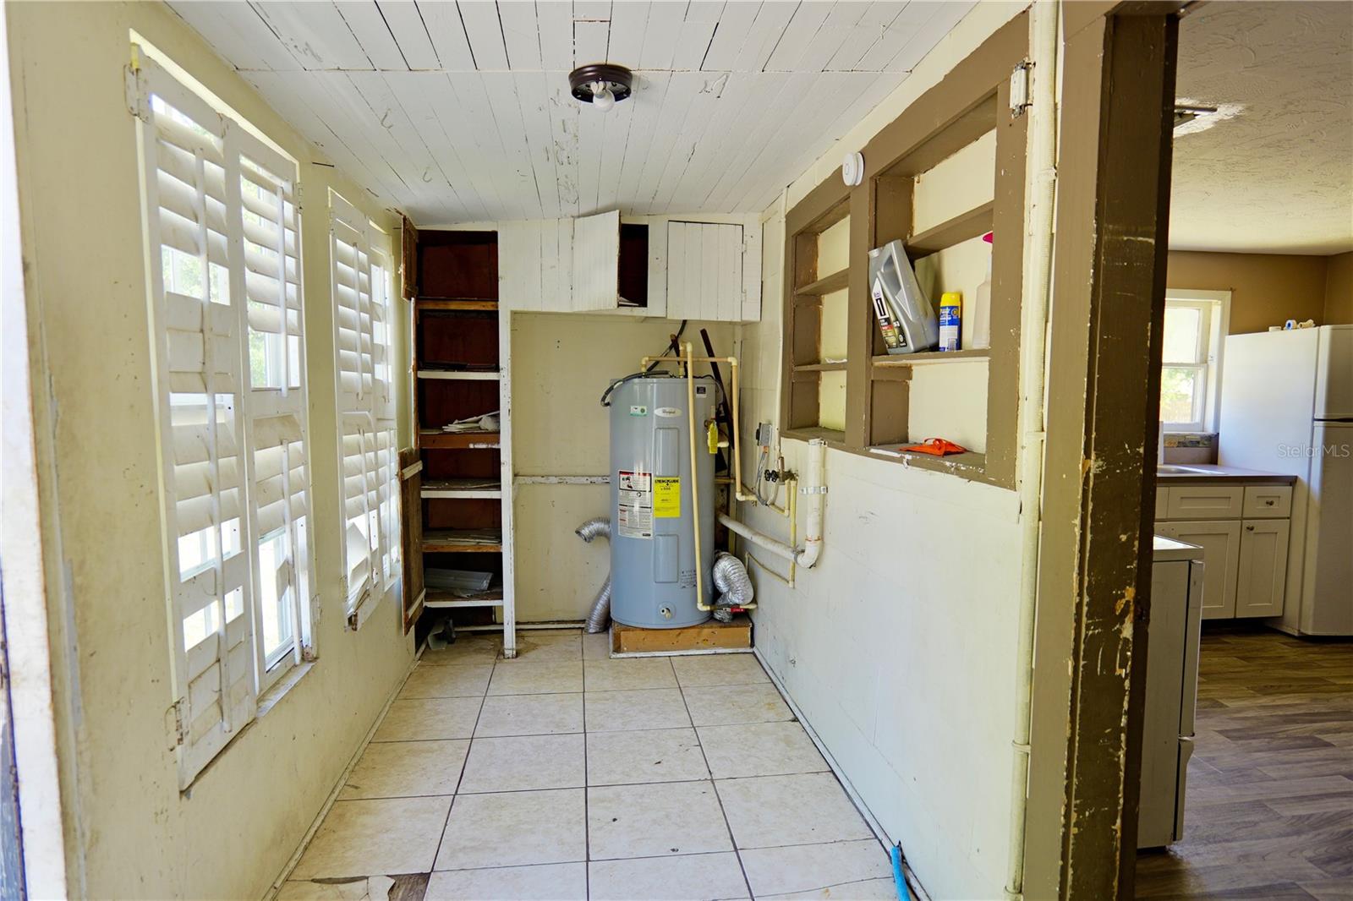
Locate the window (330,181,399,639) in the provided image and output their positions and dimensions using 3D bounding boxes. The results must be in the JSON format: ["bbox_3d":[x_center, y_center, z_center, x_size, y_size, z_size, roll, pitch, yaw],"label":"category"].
[{"bbox_3d":[-1.209,-0.146,2.934,0.110,1.520,0.870,0,5,-7],"label":"window"}]

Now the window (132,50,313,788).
[{"bbox_3d":[-1.069,-0.057,1.847,0.110,1.460,0.850,0,5,-7],"label":"window"}]

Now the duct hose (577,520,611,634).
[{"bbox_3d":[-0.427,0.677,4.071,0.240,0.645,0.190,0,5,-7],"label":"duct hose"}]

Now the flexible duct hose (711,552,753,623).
[{"bbox_3d":[0.287,0.720,3.934,0.200,0.360,0.270,0,5,-7],"label":"flexible duct hose"}]

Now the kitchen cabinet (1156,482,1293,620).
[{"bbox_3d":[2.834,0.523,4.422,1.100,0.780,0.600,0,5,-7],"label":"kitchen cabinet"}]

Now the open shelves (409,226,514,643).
[{"bbox_3d":[-1.055,-0.034,3.814,0.483,2.100,0.410,0,5,-7],"label":"open shelves"}]

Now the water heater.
[{"bbox_3d":[-0.071,0.249,4.020,0.553,1.270,0.555,0,5,-7],"label":"water heater"}]

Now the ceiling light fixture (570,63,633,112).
[{"bbox_3d":[-0.191,-0.911,1.917,0.156,0.092,0.156,0,5,-7],"label":"ceiling light fixture"}]

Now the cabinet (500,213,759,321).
[{"bbox_3d":[-0.238,-0.908,3.835,1.255,0.485,0.420,0,5,-7],"label":"cabinet"}]

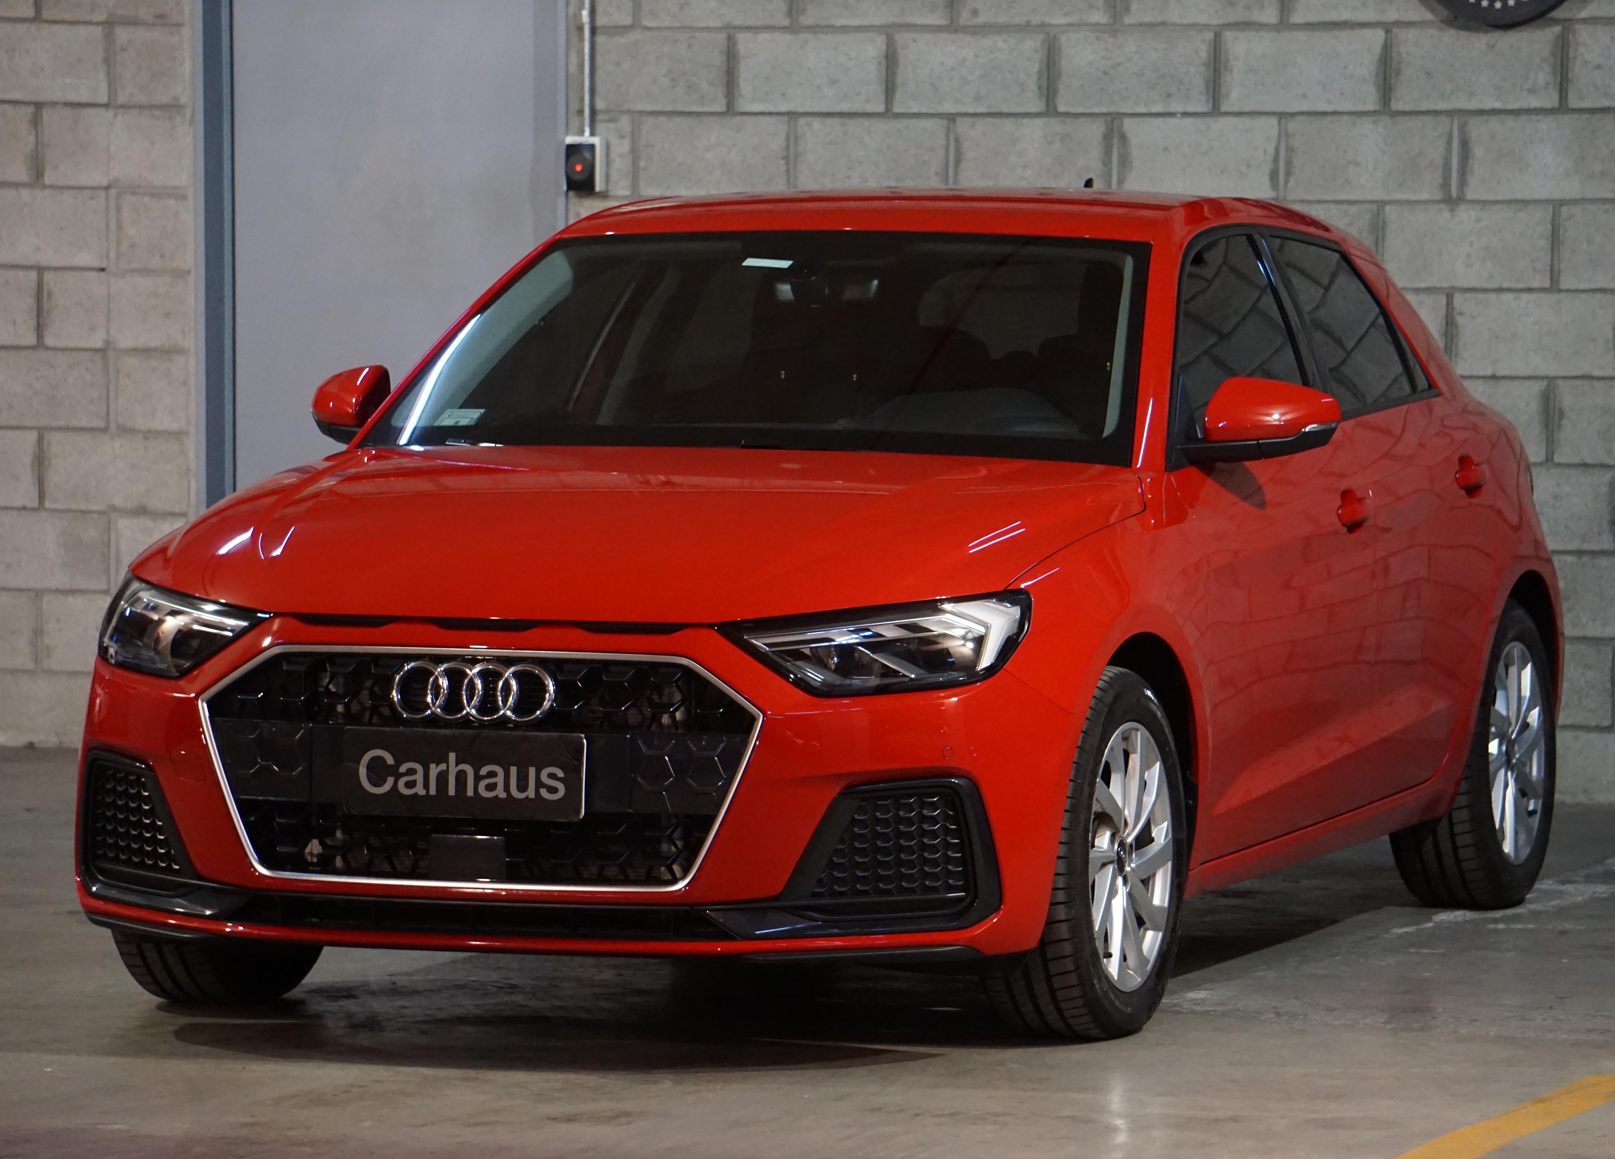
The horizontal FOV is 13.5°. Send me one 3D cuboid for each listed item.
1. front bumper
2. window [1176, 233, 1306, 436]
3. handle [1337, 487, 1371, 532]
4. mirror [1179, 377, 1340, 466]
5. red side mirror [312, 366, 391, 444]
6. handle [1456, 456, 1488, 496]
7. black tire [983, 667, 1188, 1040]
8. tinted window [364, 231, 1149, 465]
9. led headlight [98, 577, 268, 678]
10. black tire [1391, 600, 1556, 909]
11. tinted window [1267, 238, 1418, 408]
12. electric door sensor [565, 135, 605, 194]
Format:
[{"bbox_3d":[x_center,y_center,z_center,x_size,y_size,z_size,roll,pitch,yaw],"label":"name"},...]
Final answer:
[{"bbox_3d":[-0.461,0.322,10.960,1.710,0.535,0.480,1,3,20],"label":"front bumper"},{"bbox_3d":[0.746,-0.424,12.128,0.080,0.427,1.000,-26,-6,19],"label":"window"},{"bbox_3d":[0.998,-0.128,12.413,0.045,0.070,0.185,1,3,20],"label":"handle"},{"bbox_3d":[0.784,-0.274,11.780,0.210,0.160,0.240,1,3,20],"label":"mirror"},{"bbox_3d":[-0.860,-0.315,12.375,0.210,0.160,0.240,1,3,20],"label":"red side mirror"},{"bbox_3d":[1.288,-0.201,13.186,0.045,0.070,0.185,1,3,20],"label":"handle"},{"bbox_3d":[0.442,0.452,11.212,0.205,0.617,0.622,1,3,20],"label":"black tire"},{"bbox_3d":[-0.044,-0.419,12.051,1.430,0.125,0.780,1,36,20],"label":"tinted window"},{"bbox_3d":[-0.996,0.077,11.205,0.420,0.172,0.380,1,3,20],"label":"led headlight"},{"bbox_3d":[1.323,0.343,13.621,0.205,0.617,0.622,1,3,20],"label":"black tire"},{"bbox_3d":[1.006,-0.476,12.842,0.080,0.373,0.720,-28,-7,19],"label":"tinted window"},{"bbox_3d":[-0.539,-1.004,16.474,0.088,0.130,0.060,2,3,19],"label":"electric door sensor"}]

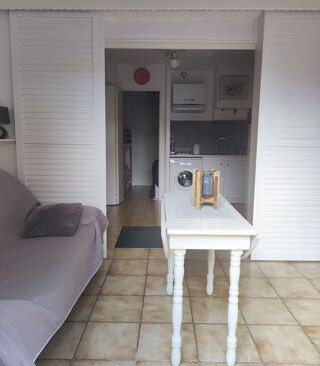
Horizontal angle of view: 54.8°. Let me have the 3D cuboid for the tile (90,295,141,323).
[{"bbox_3d":[-0.290,0.870,2.143,0.333,0.010,0.333,1,9,1],"label":"tile"}]

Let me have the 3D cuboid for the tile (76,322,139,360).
[{"bbox_3d":[-0.295,0.920,1.808,0.333,0.010,0.333,1,9,1],"label":"tile"}]

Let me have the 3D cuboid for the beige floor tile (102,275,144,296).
[{"bbox_3d":[-0.283,0.813,2.455,0.330,0.010,0.330,1,9,1],"label":"beige floor tile"}]

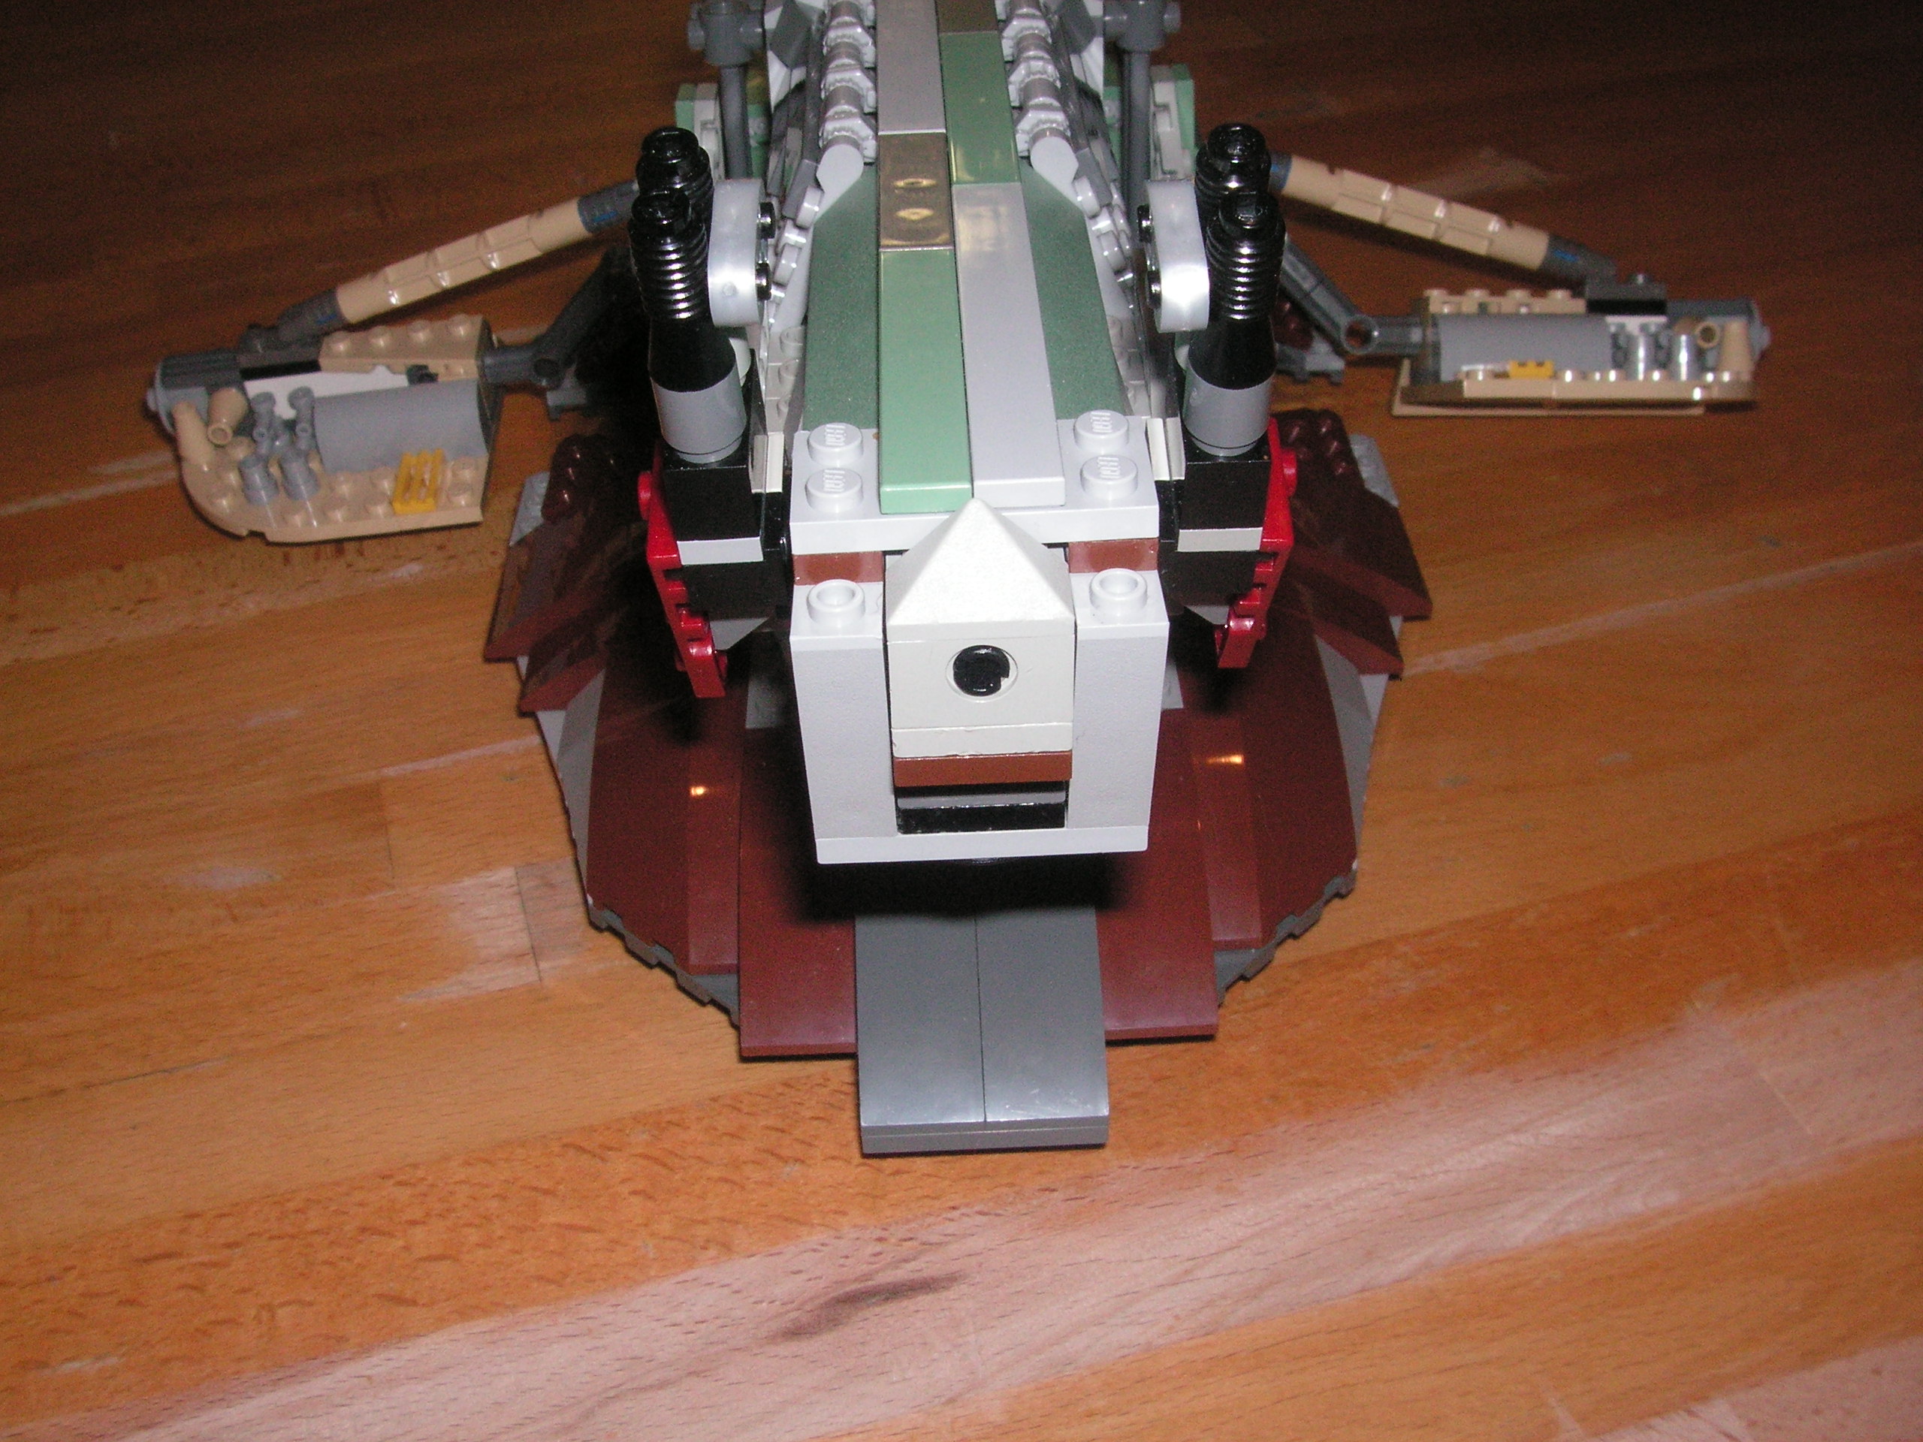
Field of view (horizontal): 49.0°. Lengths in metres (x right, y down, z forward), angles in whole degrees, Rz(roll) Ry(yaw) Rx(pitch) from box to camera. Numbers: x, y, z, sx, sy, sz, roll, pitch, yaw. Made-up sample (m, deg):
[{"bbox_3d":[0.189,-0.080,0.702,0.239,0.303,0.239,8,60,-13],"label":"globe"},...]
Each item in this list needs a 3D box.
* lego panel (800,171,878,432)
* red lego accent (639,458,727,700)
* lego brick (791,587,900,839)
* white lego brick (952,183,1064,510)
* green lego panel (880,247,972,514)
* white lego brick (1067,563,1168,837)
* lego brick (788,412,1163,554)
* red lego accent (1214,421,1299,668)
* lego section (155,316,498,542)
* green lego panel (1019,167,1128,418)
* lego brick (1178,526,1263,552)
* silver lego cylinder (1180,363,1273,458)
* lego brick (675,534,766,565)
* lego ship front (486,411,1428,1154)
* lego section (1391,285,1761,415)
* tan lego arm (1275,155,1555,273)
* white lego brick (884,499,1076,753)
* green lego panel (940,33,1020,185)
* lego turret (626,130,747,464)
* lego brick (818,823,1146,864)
[{"bbox_3d":[-0.012,-0.044,0.219,0.007,0.003,0.058,-2,38,-1],"label":"lego panel"},{"bbox_3d":[-0.029,-0.012,0.221,0.005,0.033,0.016,-2,53,-1],"label":"red lego accent"},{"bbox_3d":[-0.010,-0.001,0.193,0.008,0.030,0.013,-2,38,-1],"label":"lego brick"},{"bbox_3d":[0.004,-0.039,0.208,0.008,0.003,0.062,-2,38,-1],"label":"white lego brick"},{"bbox_3d":[-0.004,-0.034,0.202,0.008,0.003,0.047,-2,38,-1],"label":"green lego panel"},{"bbox_3d":[0.014,-0.002,0.194,0.008,0.030,0.016,-2,37,-1],"label":"white lego brick"},{"bbox_3d":[0.001,-0.022,0.188,0.032,0.005,0.016,-2,37,-1],"label":"lego brick"},{"bbox_3d":[0.031,-0.015,0.222,0.005,0.033,0.016,-2,53,-1],"label":"red lego accent"},{"bbox_3d":[-0.123,-0.055,0.403,0.065,0.026,0.032,-7,39,-7],"label":"lego section"},{"bbox_3d":[0.012,-0.043,0.222,0.009,0.009,0.062,-2,37,-1],"label":"green lego panel"},{"bbox_3d":[0.025,-0.024,0.208,0.008,0.003,0.016,-2,53,-1],"label":"lego brick"},{"bbox_3d":[0.025,-0.030,0.193,0.008,0.010,0.008,-2,53,-1],"label":"silver lego cylinder"},{"bbox_3d":[-0.023,-0.022,0.208,0.008,0.003,0.016,-2,53,-1],"label":"lego brick"},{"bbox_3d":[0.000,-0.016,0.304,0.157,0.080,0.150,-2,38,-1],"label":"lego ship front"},{"bbox_3d":[0.116,-0.069,0.395,0.068,0.024,0.036,0,9,-1],"label":"lego section"},{"bbox_3d":[0.088,-0.097,0.407,0.059,0.008,0.008,9,34,-22],"label":"tan lego arm"},{"bbox_3d":[0.002,-0.010,0.188,0.016,0.022,0.016,-2,37,-1],"label":"white lego brick"},{"bbox_3d":[0.002,-0.072,0.251,0.008,0.003,0.046,-2,38,-1],"label":"green lego panel"},{"bbox_3d":[-0.026,-0.040,0.200,0.009,0.030,0.016,-2,38,-1],"label":"lego turret"},{"bbox_3d":[0.002,0.008,0.208,0.032,0.003,0.011,-2,38,-1],"label":"lego brick"}]

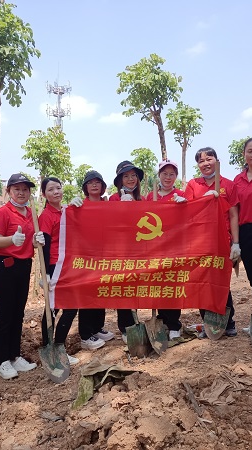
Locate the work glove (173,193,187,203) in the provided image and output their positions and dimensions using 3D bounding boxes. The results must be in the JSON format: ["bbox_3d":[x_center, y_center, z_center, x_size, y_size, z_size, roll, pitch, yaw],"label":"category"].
[{"bbox_3d":[0.432,-0.210,3.500,0.110,0.100,0.100,-1,0,9],"label":"work glove"}]

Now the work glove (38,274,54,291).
[{"bbox_3d":[-0.627,0.454,3.420,0.120,0.150,0.110,-1,-2,-6],"label":"work glove"}]

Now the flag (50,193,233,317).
[{"bbox_3d":[0.122,0.241,3.420,1.430,0.920,0.180,-1,-2,3],"label":"flag"}]

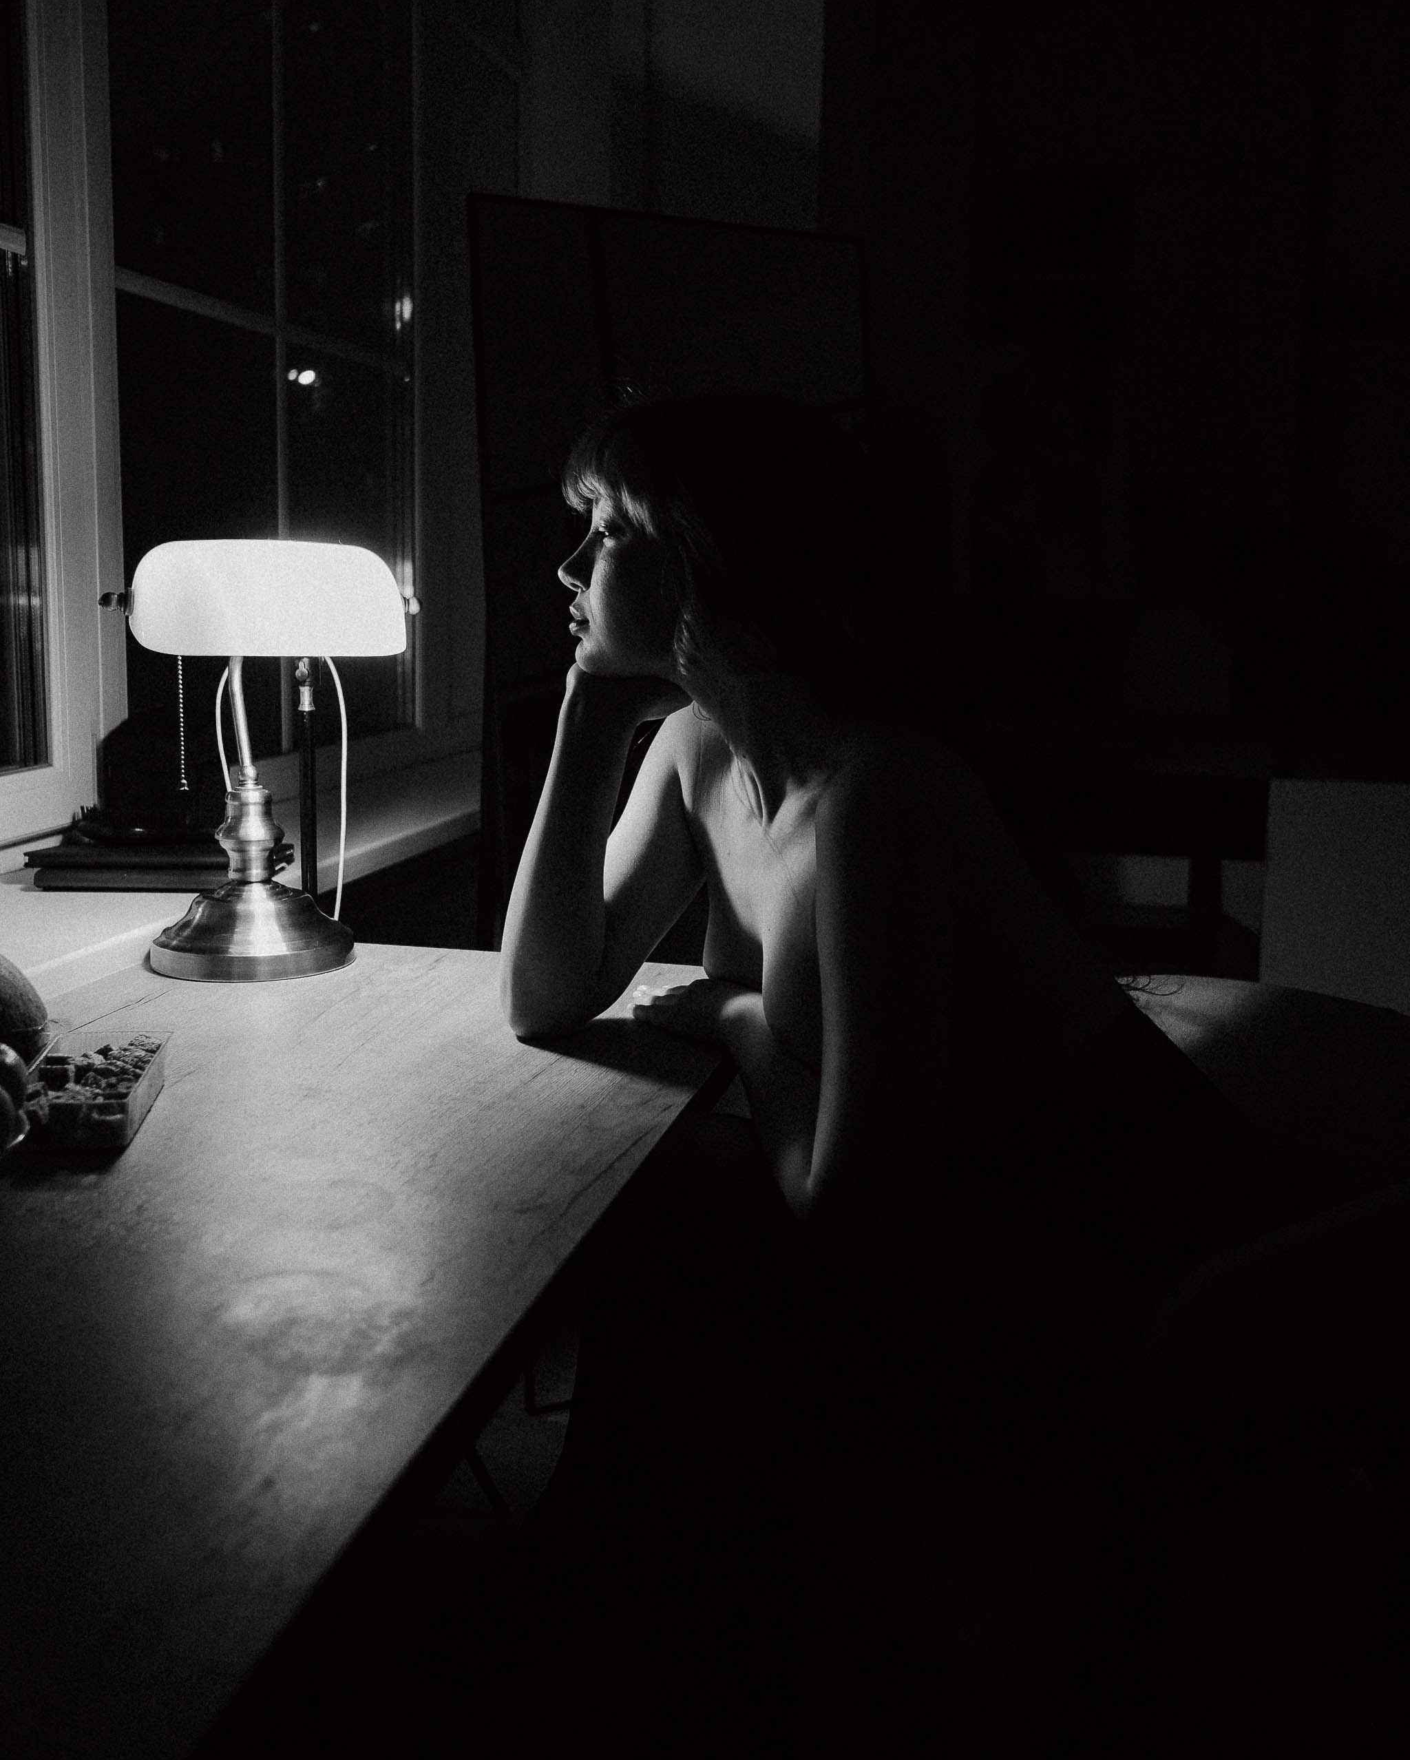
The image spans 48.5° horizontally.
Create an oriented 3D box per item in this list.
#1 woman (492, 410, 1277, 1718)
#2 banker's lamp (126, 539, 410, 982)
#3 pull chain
[{"bbox_3d":[0.138,0.250,1.143,0.640,1.150,0.460,-1,11,-12],"label":"woman"},{"bbox_3d":[-0.383,-0.112,1.347,0.260,0.362,0.190,-4,12,-27],"label":"banker's lamp"},{"bbox_3d":[-0.441,-0.132,1.325,0.011,0.118,0.011,-4,12,-27],"label":"pull chain"}]

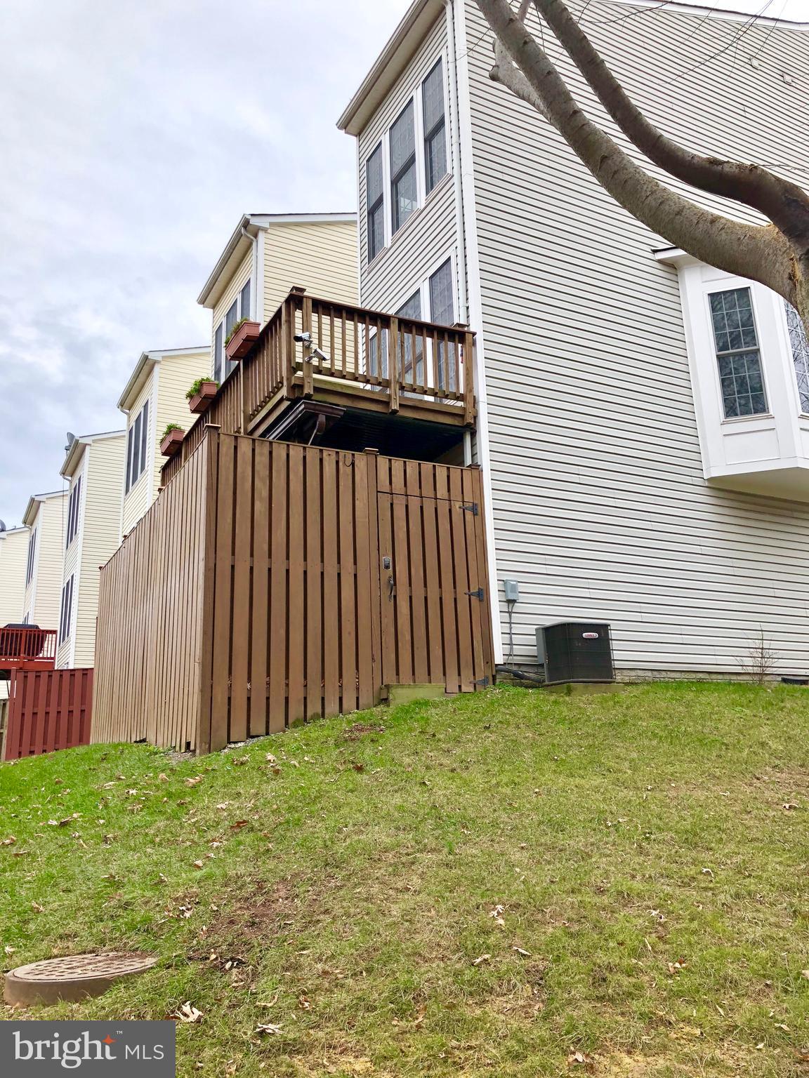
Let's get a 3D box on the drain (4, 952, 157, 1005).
[{"bbox_3d":[-1.485,2.065,4.046,0.666,0.150,0.666,6,-17,-27],"label":"drain"}]

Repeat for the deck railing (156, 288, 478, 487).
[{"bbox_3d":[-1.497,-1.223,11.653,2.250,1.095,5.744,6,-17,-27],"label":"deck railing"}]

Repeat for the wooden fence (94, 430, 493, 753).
[{"bbox_3d":[-1.809,1.234,10.853,3.025,2.987,5.863,6,-17,-27],"label":"wooden fence"}]

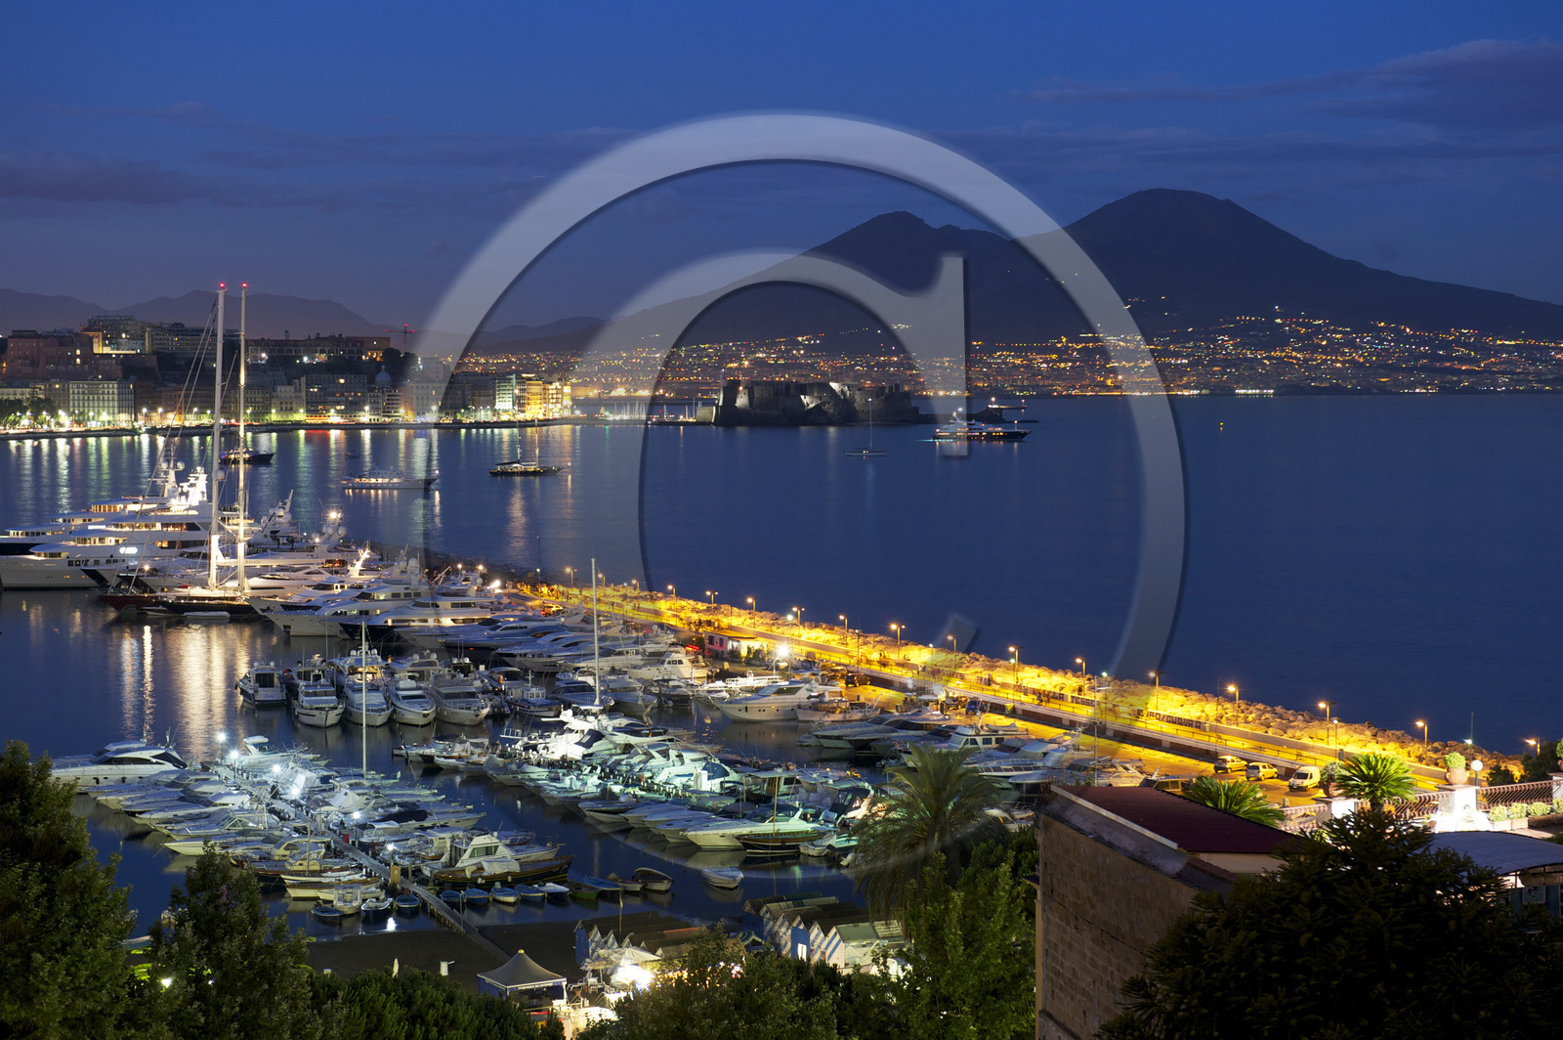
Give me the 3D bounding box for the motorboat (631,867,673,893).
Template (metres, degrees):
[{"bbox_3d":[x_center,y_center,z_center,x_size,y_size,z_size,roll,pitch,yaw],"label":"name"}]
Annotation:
[{"bbox_3d":[-10.103,28.341,211.114,1.900,1.150,4.800,-2,3,-33],"label":"motorboat"}]

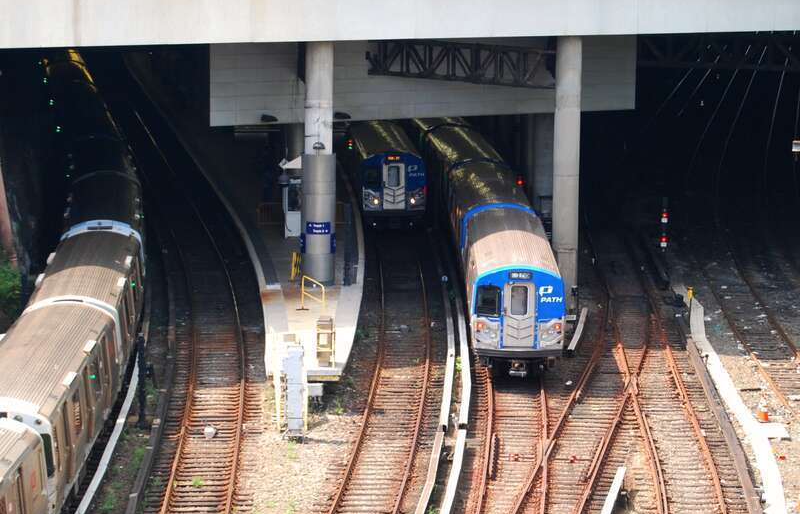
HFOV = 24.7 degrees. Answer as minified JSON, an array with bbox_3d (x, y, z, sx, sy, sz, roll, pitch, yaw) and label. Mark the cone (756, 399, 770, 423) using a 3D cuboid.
[{"bbox_3d":[10.218,4.304,51.321,0.370,0.650,0.370,0,12,0],"label":"cone"}]

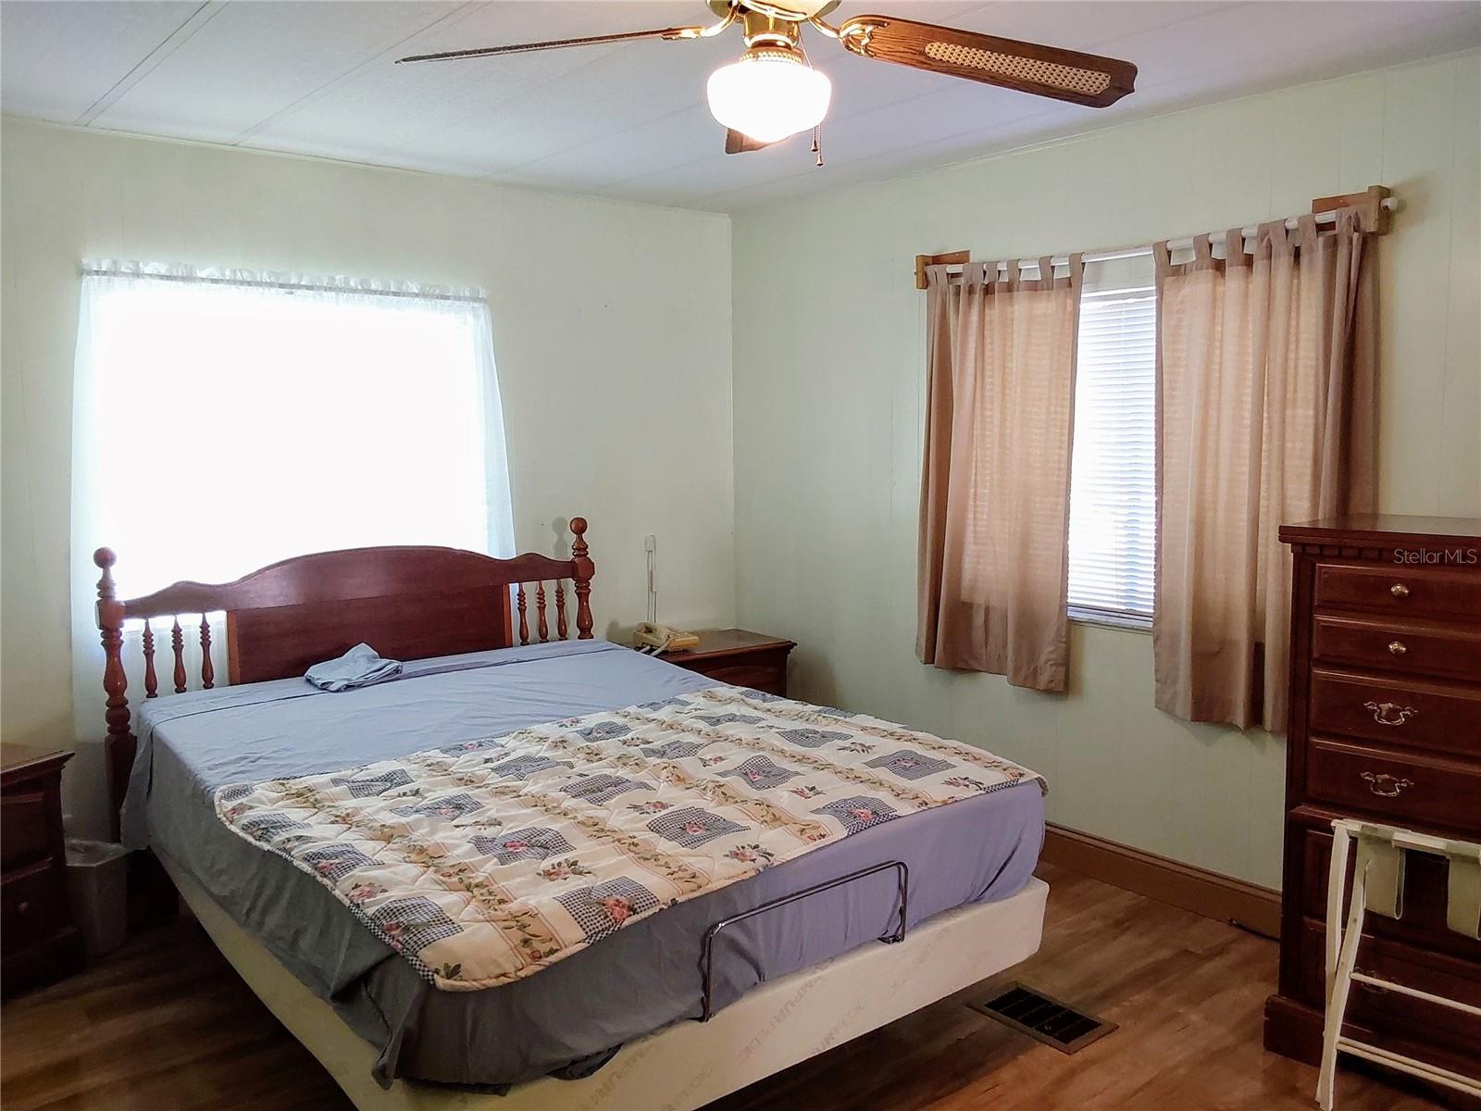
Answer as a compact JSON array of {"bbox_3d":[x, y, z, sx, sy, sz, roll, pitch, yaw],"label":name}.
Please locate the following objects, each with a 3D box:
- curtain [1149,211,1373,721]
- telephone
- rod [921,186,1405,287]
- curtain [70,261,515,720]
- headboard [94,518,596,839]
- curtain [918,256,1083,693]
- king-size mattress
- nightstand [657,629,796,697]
[{"bbox_3d":[1.403,-0.190,3.240,0.109,1.361,0.626,-6,8,-41],"label":"curtain"},{"bbox_3d":[-0.268,0.304,4.599,0.209,0.099,0.189,4,8,39],"label":"telephone"},{"bbox_3d":[1.117,-0.909,3.522,0.089,0.119,1.529,-6,8,-41],"label":"rod"},{"bbox_3d":[-1.348,-0.203,3.780,1.410,1.331,0.070,-6,8,-41],"label":"curtain"},{"bbox_3d":[-1.160,0.479,3.924,1.659,1.127,0.089,-6,8,-41],"label":"headboard"},{"bbox_3d":[0.822,-0.264,3.906,0.099,1.371,0.621,-6,8,-41],"label":"curtain"},{"bbox_3d":[-0.485,0.628,3.159,1.599,0.278,1.966,-6,8,-38],"label":"king-size mattress"},{"bbox_3d":[-0.147,0.652,4.639,0.636,0.608,0.427,-6,8,-41],"label":"nightstand"}]

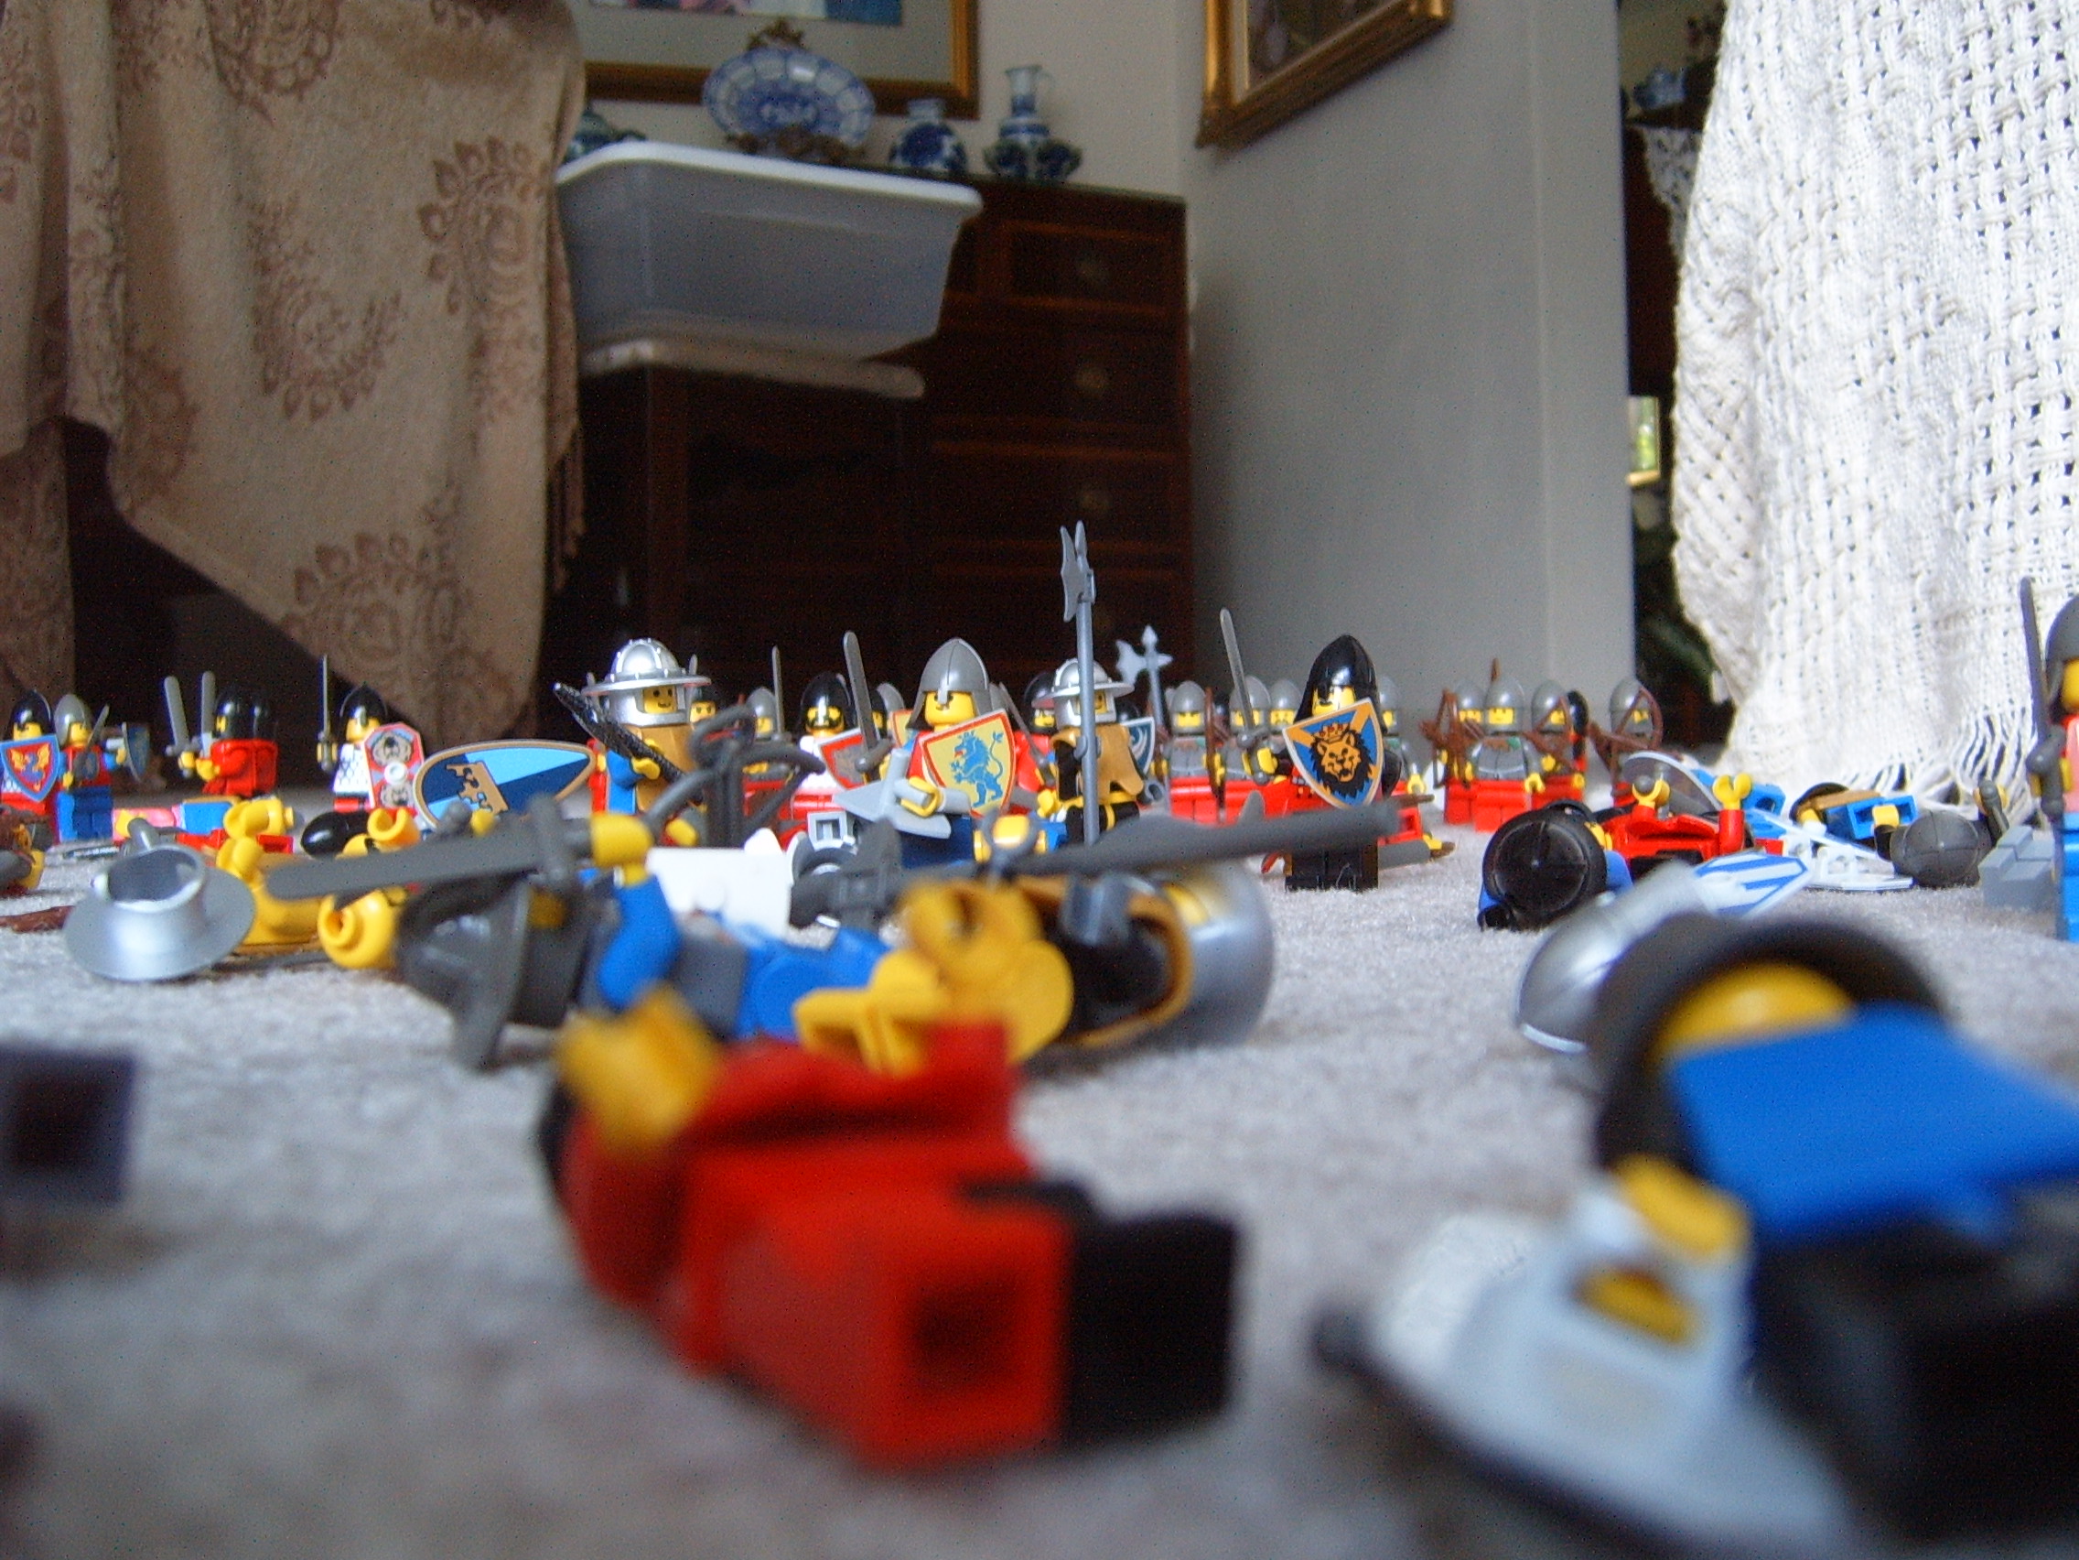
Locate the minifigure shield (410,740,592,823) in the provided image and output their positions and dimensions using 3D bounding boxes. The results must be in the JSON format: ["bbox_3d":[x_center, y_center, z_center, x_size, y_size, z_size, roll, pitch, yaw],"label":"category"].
[{"bbox_3d":[-0.078,0.001,0.327,0.028,0.017,0.005,-19,-28,-35],"label":"minifigure shield"}]

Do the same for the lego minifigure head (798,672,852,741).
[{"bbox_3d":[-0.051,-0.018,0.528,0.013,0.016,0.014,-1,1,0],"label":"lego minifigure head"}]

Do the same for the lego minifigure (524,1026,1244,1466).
[{"bbox_3d":[-0.010,0.018,0.103,0.022,0.014,0.041,0,0,-30],"label":"lego minifigure"}]

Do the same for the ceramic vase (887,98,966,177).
[{"bbox_3d":[-0.165,-0.952,3.320,0.118,0.138,0.118,-1,1,-6],"label":"ceramic vase"}]

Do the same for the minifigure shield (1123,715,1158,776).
[{"bbox_3d":[0.031,-0.010,0.700,0.015,0.017,0.005,-11,2,-2],"label":"minifigure shield"}]

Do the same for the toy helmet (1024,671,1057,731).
[{"bbox_3d":[0.002,-0.021,0.597,0.012,0.016,0.013,-1,1,0],"label":"toy helmet"}]

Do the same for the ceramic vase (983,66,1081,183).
[{"bbox_3d":[-0.011,-0.998,3.400,0.148,0.190,0.148,-1,1,-6],"label":"ceramic vase"}]

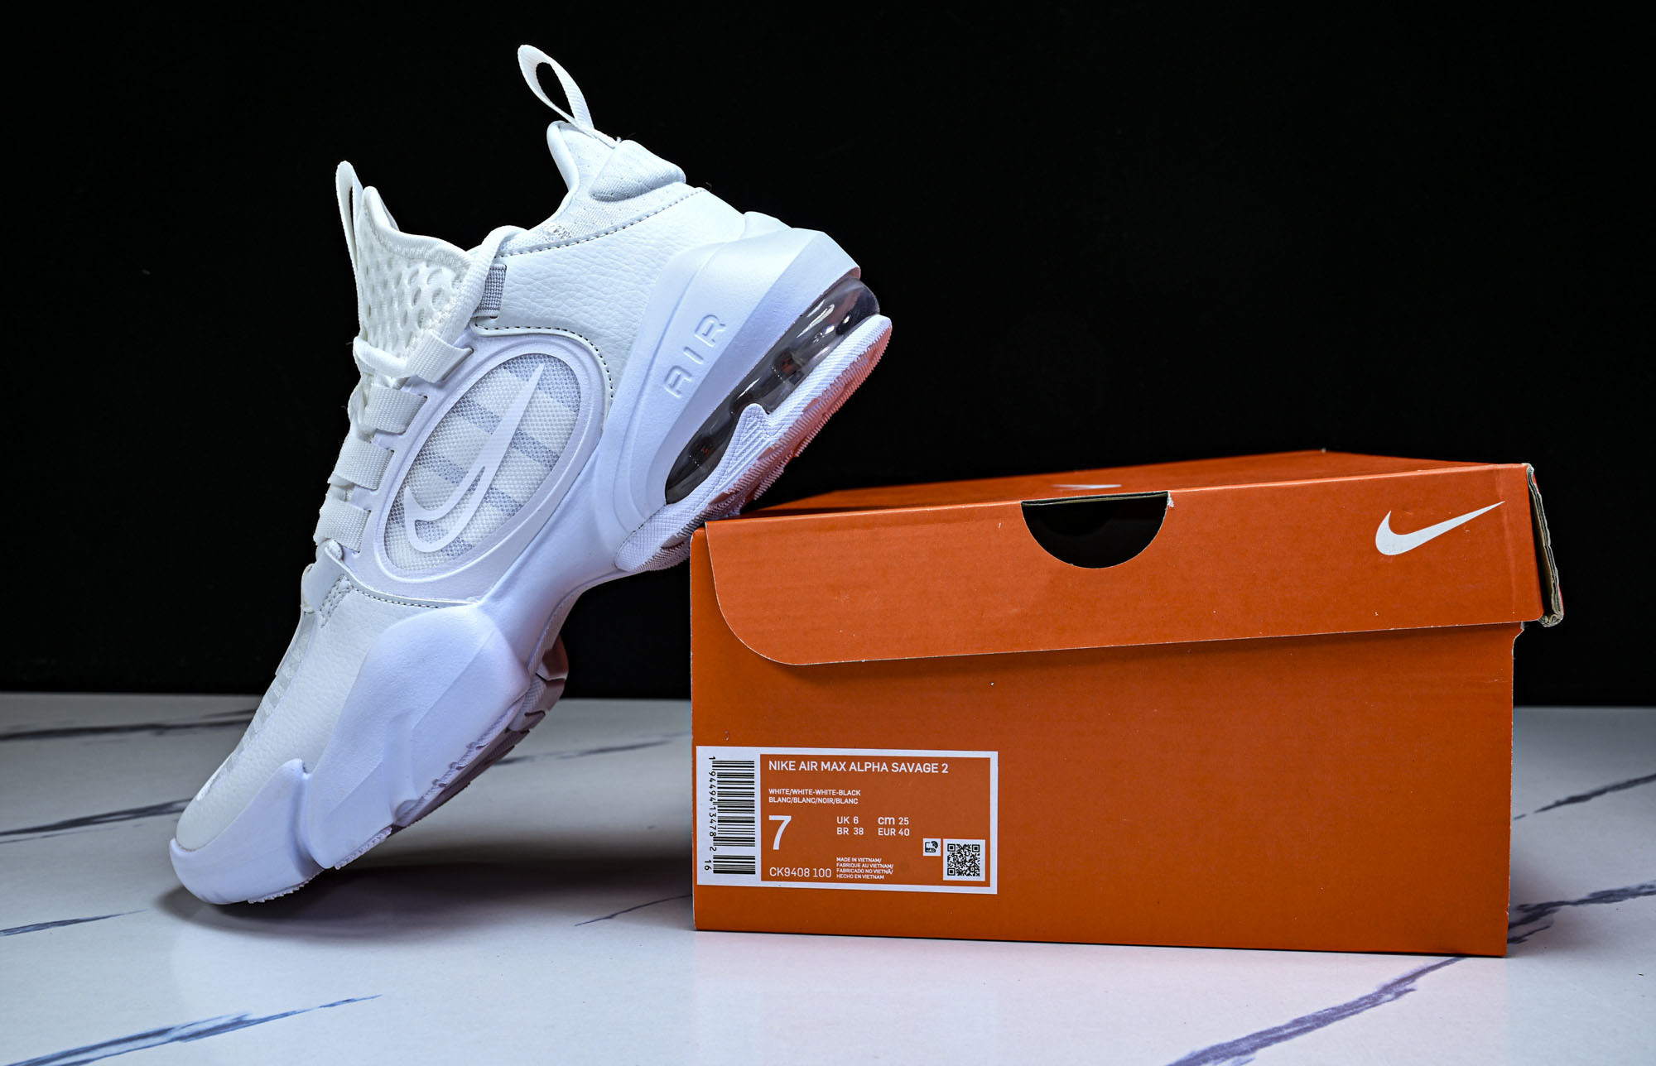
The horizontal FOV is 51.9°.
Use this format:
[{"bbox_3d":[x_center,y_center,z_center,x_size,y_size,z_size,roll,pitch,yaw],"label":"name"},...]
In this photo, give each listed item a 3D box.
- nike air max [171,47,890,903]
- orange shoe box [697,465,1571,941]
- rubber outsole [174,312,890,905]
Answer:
[{"bbox_3d":[-0.133,-0.019,0.534,0.289,0.166,0.107,-44,-3,7],"label":"nike air max"},{"bbox_3d":[0.098,0.040,0.635,0.235,0.131,0.339,0,3,7],"label":"orange shoe box"},{"bbox_3d":[-0.092,0.024,0.532,0.286,0.046,0.103,-44,-3,7],"label":"rubber outsole"}]

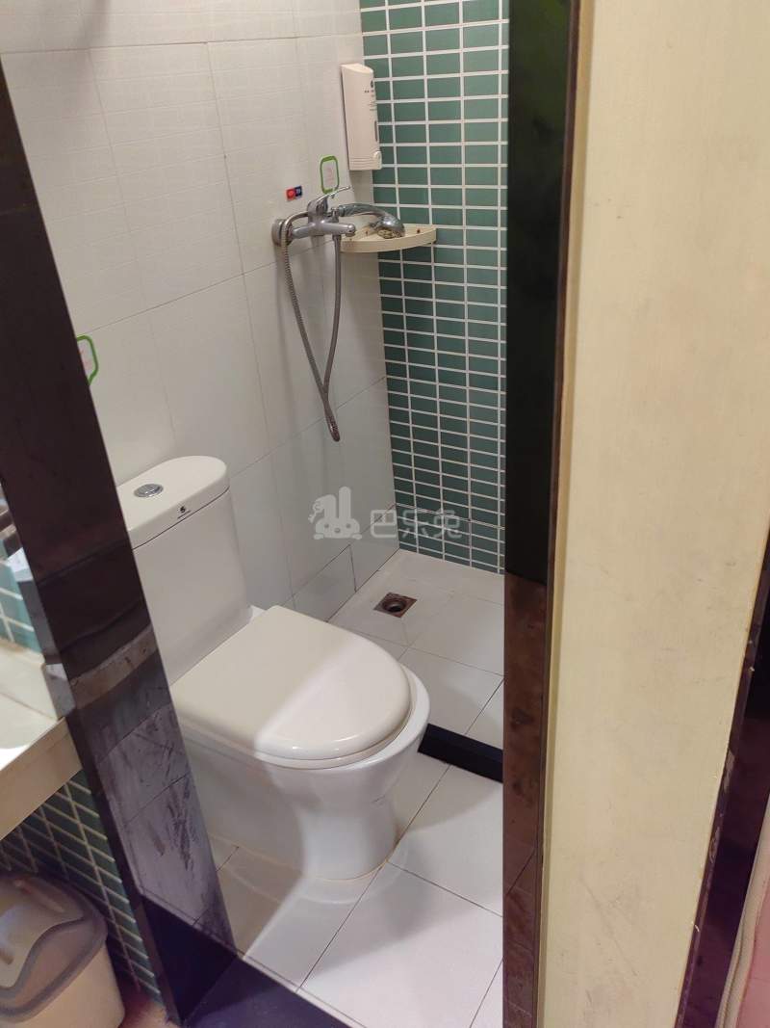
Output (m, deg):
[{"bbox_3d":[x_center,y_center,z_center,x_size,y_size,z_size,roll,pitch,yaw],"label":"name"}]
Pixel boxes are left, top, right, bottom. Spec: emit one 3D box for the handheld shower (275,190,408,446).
[{"bbox_3d":[-0.072,-0.525,2.086,0.190,0.630,0.370,13,35,28],"label":"handheld shower"}]

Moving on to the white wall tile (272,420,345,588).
[{"bbox_3d":[-0.201,-0.029,2.256,0.010,0.450,0.301,13,34,28],"label":"white wall tile"}]

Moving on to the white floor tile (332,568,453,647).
[{"bbox_3d":[0.021,0.294,2.508,0.290,0.010,0.296,13,35,28],"label":"white floor tile"}]

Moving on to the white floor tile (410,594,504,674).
[{"bbox_3d":[0.272,0.354,2.371,0.295,0.010,0.296,13,35,28],"label":"white floor tile"}]

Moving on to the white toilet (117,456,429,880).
[{"bbox_3d":[-0.219,0.350,1.628,0.675,0.782,0.372,13,34,28],"label":"white toilet"}]

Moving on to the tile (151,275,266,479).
[{"bbox_3d":[-0.387,-0.284,1.828,0.010,0.449,0.299,13,35,28],"label":"tile"}]

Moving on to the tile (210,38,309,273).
[{"bbox_3d":[-0.266,-0.812,1.819,0.010,0.455,0.300,13,35,28],"label":"tile"}]

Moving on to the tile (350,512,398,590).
[{"bbox_3d":[-0.032,0.108,2.628,0.010,0.180,0.286,13,34,28],"label":"tile"}]

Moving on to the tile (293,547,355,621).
[{"bbox_3d":[-0.182,0.242,2.433,0.010,0.184,0.300,13,35,28],"label":"tile"}]

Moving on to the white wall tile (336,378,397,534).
[{"bbox_3d":[-0.054,-0.164,2.471,0.010,0.450,0.286,13,34,28],"label":"white wall tile"}]

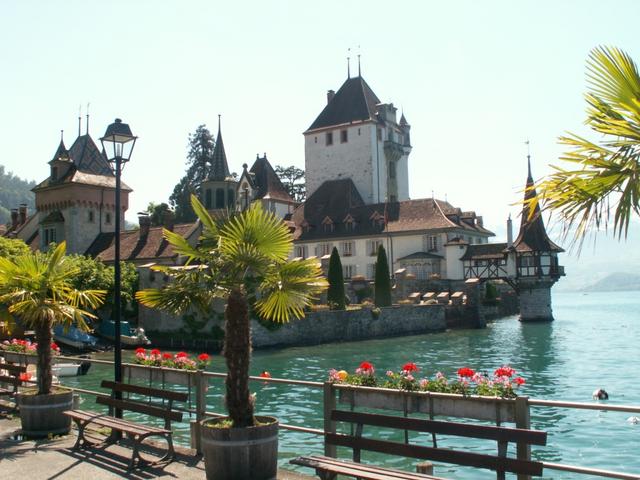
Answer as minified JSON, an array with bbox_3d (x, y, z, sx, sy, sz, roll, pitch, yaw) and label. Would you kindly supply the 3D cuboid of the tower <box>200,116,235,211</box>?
[{"bbox_3d":[-12.694,-9.449,81.180,4.500,12.345,4.500,-5,-6,35],"label":"tower"}]

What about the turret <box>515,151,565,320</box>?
[{"bbox_3d":[23.027,-0.283,68.251,4.700,17.408,4.700,-5,-6,33],"label":"turret"}]

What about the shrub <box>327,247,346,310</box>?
[{"bbox_3d":[1.194,2.800,46.934,1.350,4.671,1.350,-1,-5,0],"label":"shrub"}]

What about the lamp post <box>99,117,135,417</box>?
[{"bbox_3d":[-2.608,0.467,8.417,0.400,4.180,0.400,-6,-7,44],"label":"lamp post"}]

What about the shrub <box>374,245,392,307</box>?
[{"bbox_3d":[4.763,2.715,48.642,1.350,4.766,1.350,-1,-5,0],"label":"shrub"}]

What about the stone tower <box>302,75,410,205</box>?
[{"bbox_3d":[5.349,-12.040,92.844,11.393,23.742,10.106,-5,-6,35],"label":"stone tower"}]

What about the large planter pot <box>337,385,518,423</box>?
[{"bbox_3d":[0.918,1.376,5.525,1.690,0.200,0.220,-5,-6,37],"label":"large planter pot"}]

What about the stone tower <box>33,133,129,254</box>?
[{"bbox_3d":[-25.471,-4.113,69.561,7.092,16.063,6.901,-5,-6,36],"label":"stone tower"}]

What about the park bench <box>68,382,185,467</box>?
[{"bbox_3d":[-2.293,2.101,7.464,1.860,0.735,0.620,-6,-7,44],"label":"park bench"}]

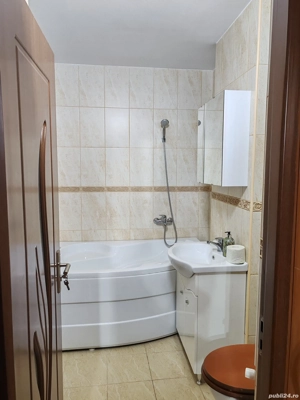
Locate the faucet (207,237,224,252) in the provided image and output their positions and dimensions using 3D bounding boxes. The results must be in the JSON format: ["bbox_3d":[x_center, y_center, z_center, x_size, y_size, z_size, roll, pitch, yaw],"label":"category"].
[{"bbox_3d":[0.471,0.320,2.228,0.135,0.098,0.050,-1,6,-8],"label":"faucet"}]

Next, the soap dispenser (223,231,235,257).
[{"bbox_3d":[0.535,0.294,2.107,0.076,0.173,0.068,-1,6,-8],"label":"soap dispenser"}]

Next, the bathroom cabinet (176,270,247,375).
[{"bbox_3d":[0.409,0.752,2.259,0.310,0.660,0.585,-1,6,-8],"label":"bathroom cabinet"}]

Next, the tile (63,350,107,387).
[{"bbox_3d":[-0.442,1.183,2.152,0.297,0.010,0.303,-1,6,-8],"label":"tile"}]

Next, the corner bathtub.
[{"bbox_3d":[-0.195,0.790,2.858,1.550,0.625,1.000,-1,6,-8],"label":"corner bathtub"}]

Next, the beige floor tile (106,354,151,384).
[{"bbox_3d":[-0.150,1.180,2.191,0.297,0.010,0.303,-1,6,-8],"label":"beige floor tile"}]

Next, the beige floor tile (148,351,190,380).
[{"bbox_3d":[0.141,1.176,2.230,0.297,0.010,0.303,-1,6,-8],"label":"beige floor tile"}]

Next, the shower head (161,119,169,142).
[{"bbox_3d":[0.153,-0.706,3.172,0.085,0.240,0.100,-1,6,-8],"label":"shower head"}]

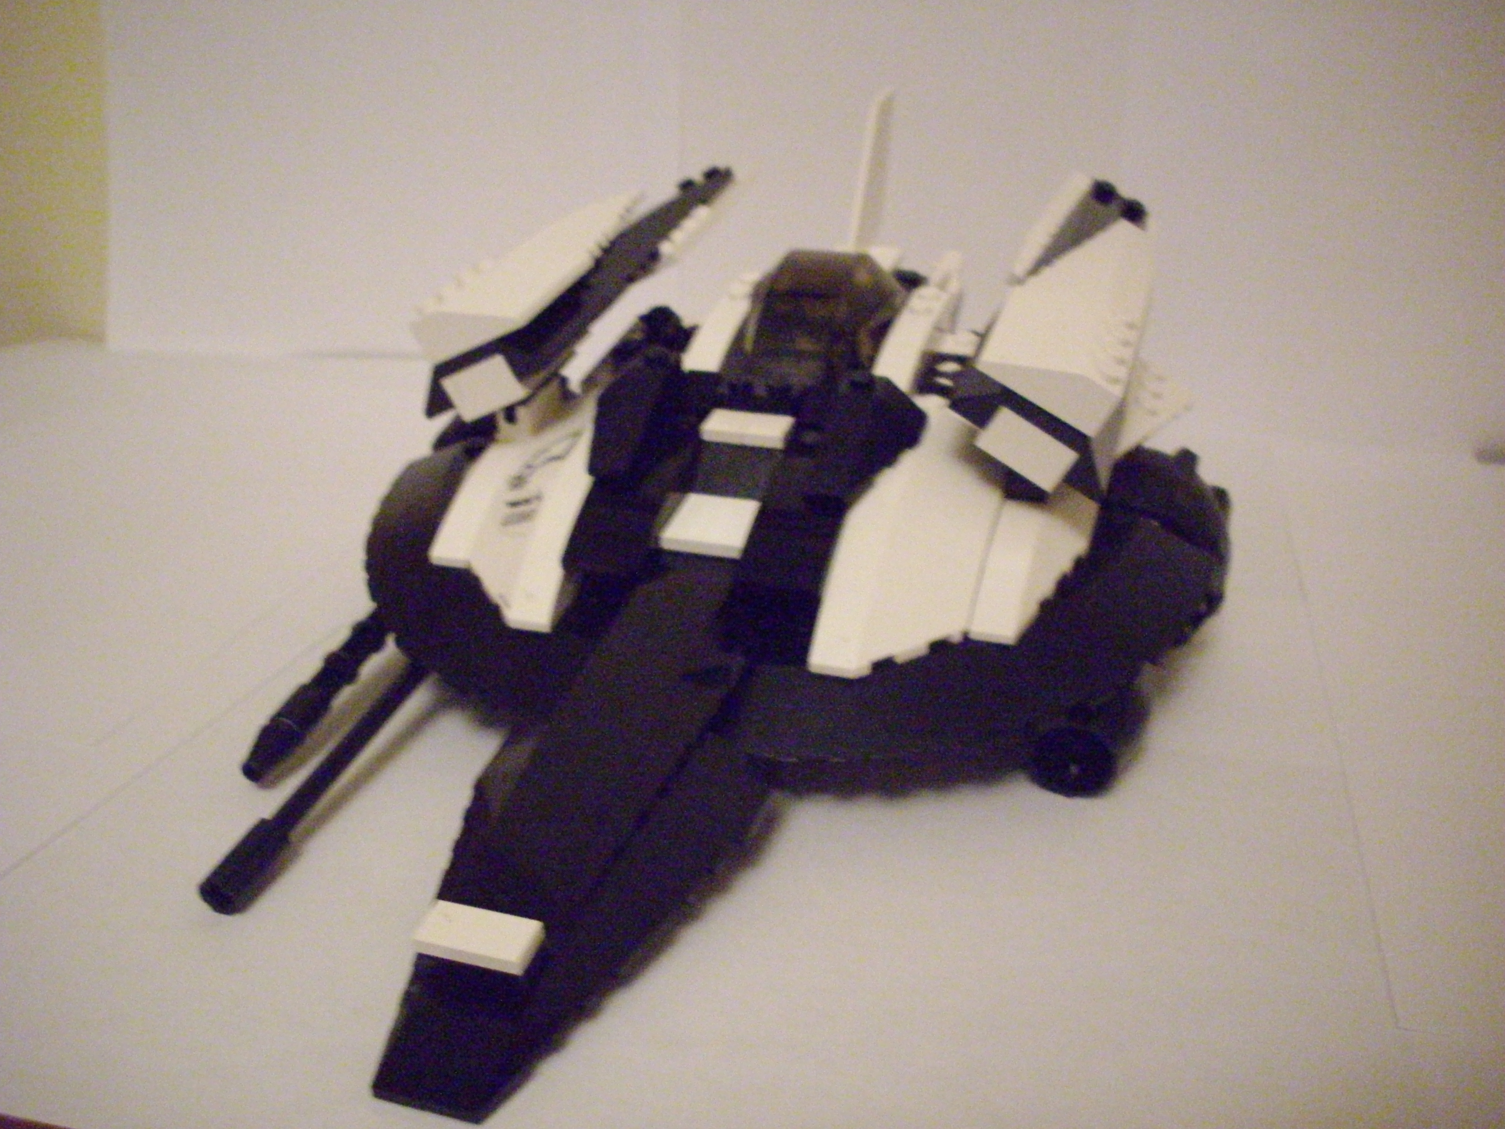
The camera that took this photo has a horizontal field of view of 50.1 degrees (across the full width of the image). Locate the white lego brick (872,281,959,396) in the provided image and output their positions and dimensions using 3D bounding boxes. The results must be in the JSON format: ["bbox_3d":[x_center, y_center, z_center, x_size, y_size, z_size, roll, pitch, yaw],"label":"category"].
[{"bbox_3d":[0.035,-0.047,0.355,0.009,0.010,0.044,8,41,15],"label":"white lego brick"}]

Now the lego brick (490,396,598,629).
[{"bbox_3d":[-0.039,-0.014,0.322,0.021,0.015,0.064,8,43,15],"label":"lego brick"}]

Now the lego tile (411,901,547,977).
[{"bbox_3d":[-0.038,0.052,0.223,0.016,0.003,0.008,8,35,15],"label":"lego tile"}]

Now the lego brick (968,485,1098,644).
[{"bbox_3d":[0.054,-0.003,0.309,0.016,0.010,0.048,8,39,15],"label":"lego brick"}]

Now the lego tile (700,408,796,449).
[{"bbox_3d":[-0.001,-0.027,0.318,0.016,0.003,0.008,8,35,15],"label":"lego tile"}]

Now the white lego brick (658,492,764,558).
[{"bbox_3d":[-0.007,-0.007,0.304,0.016,0.003,0.016,8,35,15],"label":"white lego brick"}]

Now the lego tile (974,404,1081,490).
[{"bbox_3d":[0.051,-0.023,0.300,0.016,0.009,0.003,30,38,-1],"label":"lego tile"}]

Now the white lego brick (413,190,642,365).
[{"bbox_3d":[-0.042,-0.069,0.349,0.024,0.010,0.084,-18,23,30],"label":"white lego brick"}]

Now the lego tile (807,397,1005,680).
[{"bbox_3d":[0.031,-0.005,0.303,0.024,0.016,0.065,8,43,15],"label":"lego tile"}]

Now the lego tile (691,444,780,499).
[{"bbox_3d":[-0.003,-0.017,0.314,0.016,0.003,0.013,8,59,15],"label":"lego tile"}]

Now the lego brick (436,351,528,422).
[{"bbox_3d":[-0.054,-0.037,0.329,0.016,0.009,0.003,-18,25,29],"label":"lego brick"}]

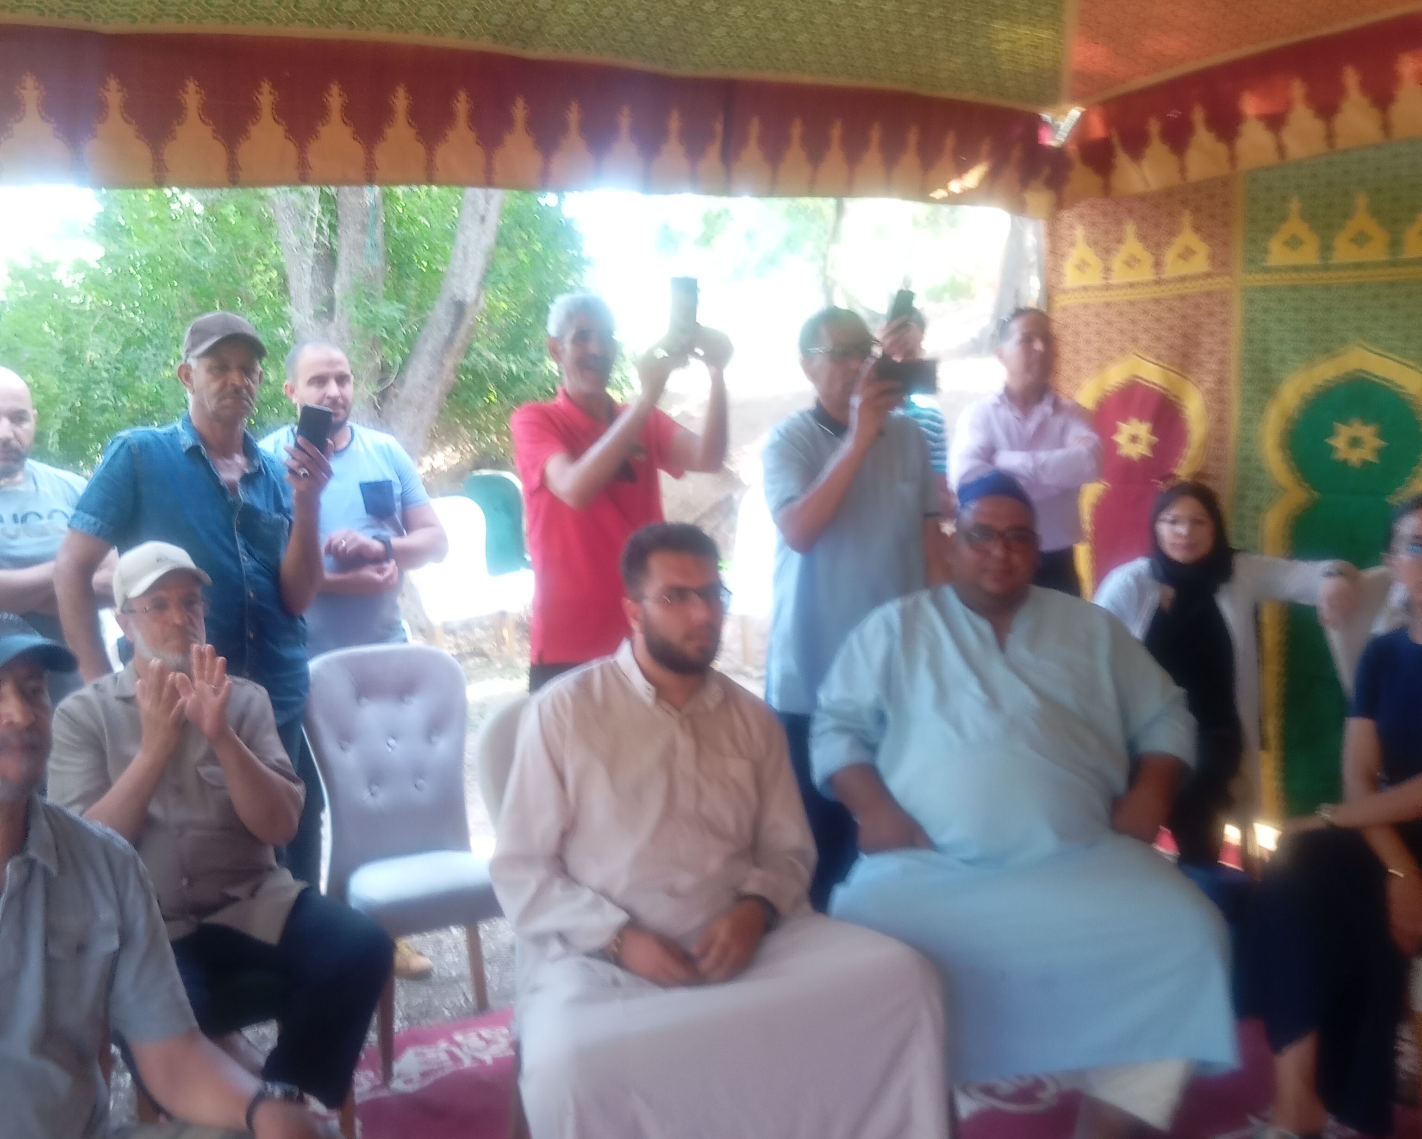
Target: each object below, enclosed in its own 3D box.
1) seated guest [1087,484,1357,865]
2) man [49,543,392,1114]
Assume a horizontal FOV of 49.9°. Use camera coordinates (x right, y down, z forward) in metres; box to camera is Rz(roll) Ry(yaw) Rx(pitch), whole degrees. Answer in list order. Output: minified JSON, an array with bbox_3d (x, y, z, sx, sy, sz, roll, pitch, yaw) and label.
[{"bbox_3d":[1.290,0.465,4.012,0.680,1.330,0.740,2,6,20],"label":"seated guest"},{"bbox_3d":[-0.997,0.585,3.199,0.560,1.280,0.720,-7,9,-33],"label":"man"}]

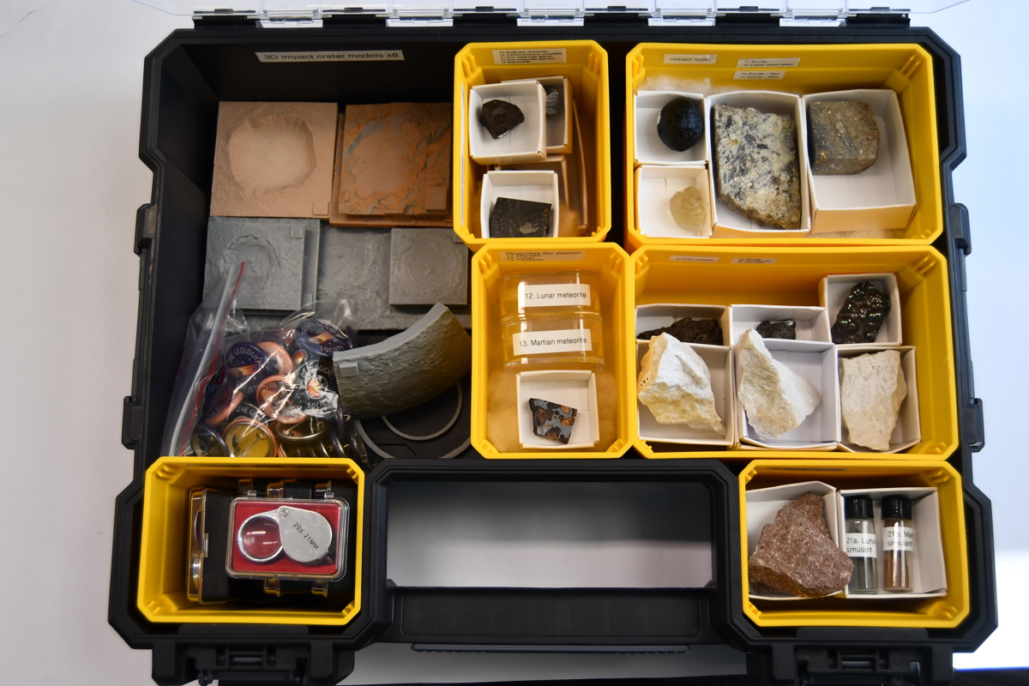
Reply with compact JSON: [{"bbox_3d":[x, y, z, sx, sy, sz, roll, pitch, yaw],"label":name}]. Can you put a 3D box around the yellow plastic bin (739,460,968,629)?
[{"bbox_3d":[0.168,0.106,0.593,0.110,0.085,0.082,0,80,1],"label":"yellow plastic bin"}]

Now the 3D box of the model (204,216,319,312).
[{"bbox_3d":[-0.147,-0.044,0.657,0.066,0.015,0.054,1,80,1],"label":"model"}]

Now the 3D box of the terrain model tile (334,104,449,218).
[{"bbox_3d":[-0.069,-0.108,0.663,0.064,0.011,0.068,0,80,1],"label":"terrain model tile"}]

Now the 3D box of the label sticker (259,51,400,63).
[{"bbox_3d":[-0.101,-0.157,0.612,0.080,0.012,0.001,0,79,1],"label":"label sticker"}]

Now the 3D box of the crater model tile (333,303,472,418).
[{"bbox_3d":[-0.061,0.012,0.633,0.073,0.052,0.020,-24,45,-3],"label":"crater model tile"}]

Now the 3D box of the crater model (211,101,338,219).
[{"bbox_3d":[-0.142,-0.108,0.666,0.071,0.009,0.071,1,80,1],"label":"crater model"}]

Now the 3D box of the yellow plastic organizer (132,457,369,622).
[{"bbox_3d":[-0.130,0.105,0.597,0.110,0.085,0.082,1,80,1],"label":"yellow plastic organizer"}]

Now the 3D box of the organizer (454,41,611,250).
[{"bbox_3d":[0.010,-0.100,0.630,0.082,0.085,0.110,0,80,1],"label":"organizer"}]

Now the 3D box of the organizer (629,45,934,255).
[{"bbox_3d":[0.141,-0.098,0.628,0.163,0.085,0.110,0,80,1],"label":"organizer"}]

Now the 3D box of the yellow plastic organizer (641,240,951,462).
[{"bbox_3d":[0.142,0.011,0.610,0.163,0.085,0.110,0,80,1],"label":"yellow plastic organizer"}]

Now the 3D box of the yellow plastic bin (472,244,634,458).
[{"bbox_3d":[0.020,0.010,0.611,0.082,0.085,0.110,0,80,1],"label":"yellow plastic bin"}]

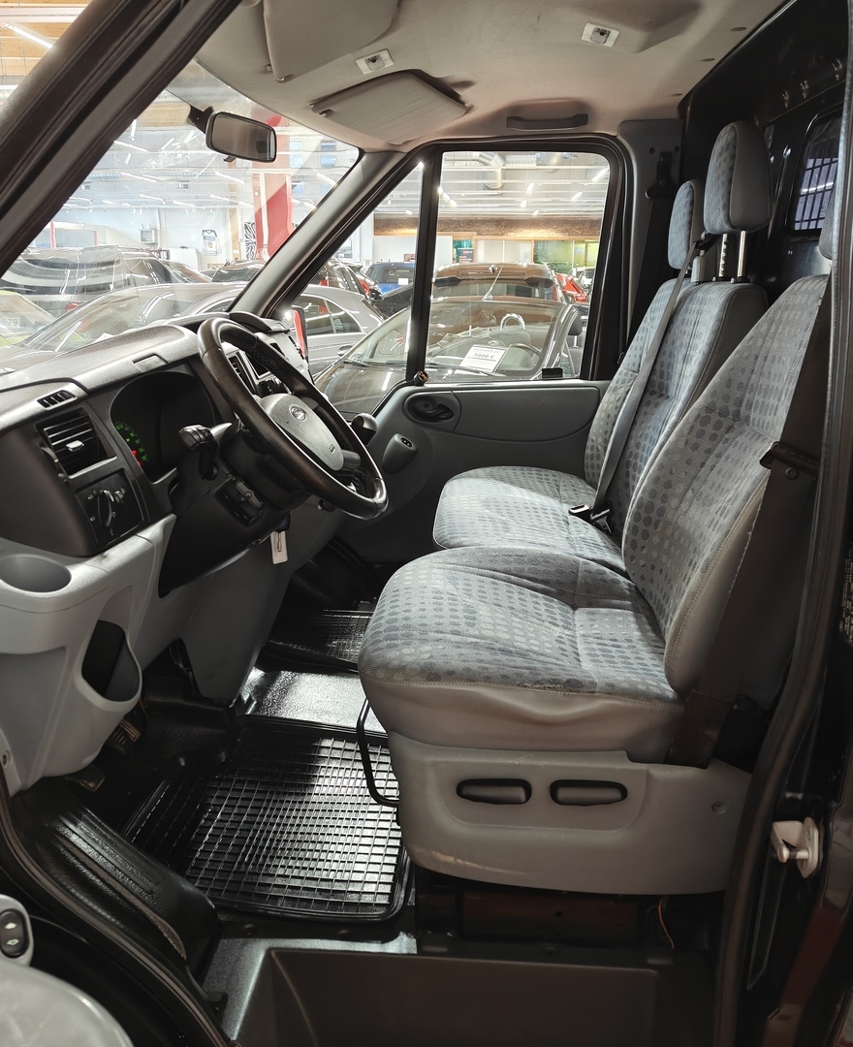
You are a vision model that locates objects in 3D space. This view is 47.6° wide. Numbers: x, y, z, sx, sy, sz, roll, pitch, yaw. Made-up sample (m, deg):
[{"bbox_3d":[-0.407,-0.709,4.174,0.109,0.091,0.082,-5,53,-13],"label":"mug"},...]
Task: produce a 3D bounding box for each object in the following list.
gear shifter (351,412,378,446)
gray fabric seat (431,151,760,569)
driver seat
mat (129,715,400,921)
[{"bbox_3d":[-0.131,-0.146,1.862,0.071,0.125,0.056,0,14,2],"label":"gear shifter"},{"bbox_3d":[0.327,-0.252,2.134,0.622,1.091,0.877,0,14,2],"label":"gray fabric seat"},{"bbox_3d":[0.282,-0.055,1.464,0.780,1.046,0.530,0,14,2],"label":"driver seat"},{"bbox_3d":[-0.242,0.479,1.619,0.454,0.046,0.566,0,14,2],"label":"mat"}]

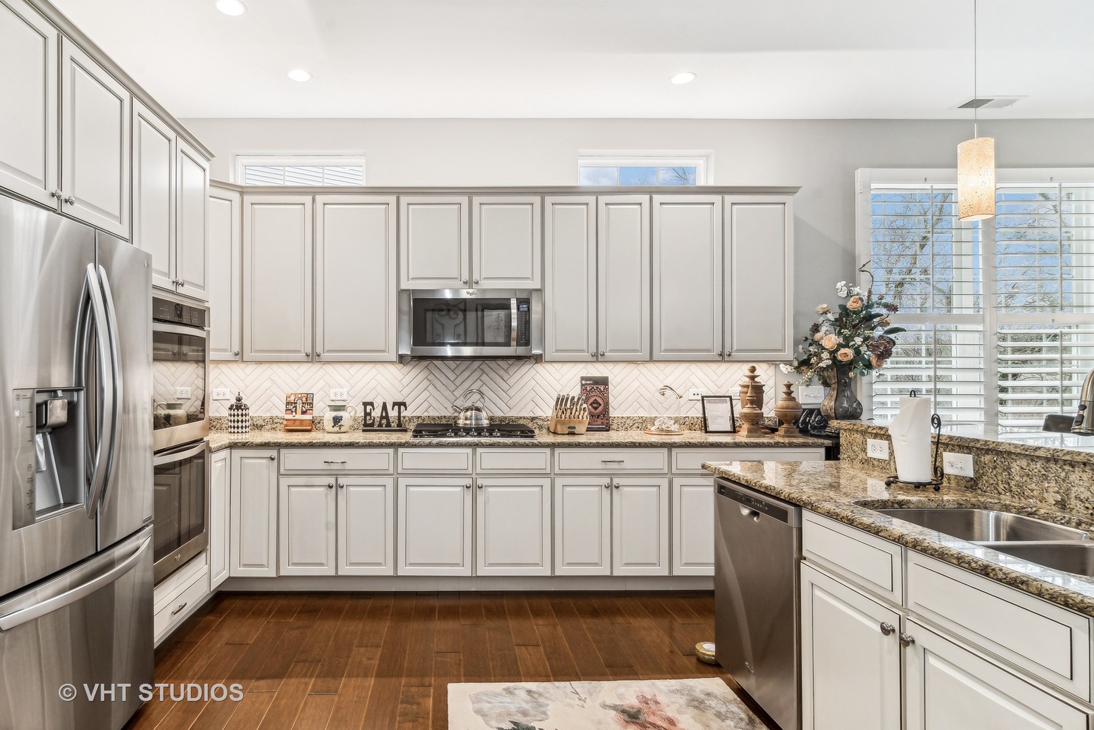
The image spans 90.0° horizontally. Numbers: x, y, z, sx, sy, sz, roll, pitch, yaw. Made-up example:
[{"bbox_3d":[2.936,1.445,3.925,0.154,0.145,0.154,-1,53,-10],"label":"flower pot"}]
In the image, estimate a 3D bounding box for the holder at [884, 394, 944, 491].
[{"bbox_3d":[1.285,0.265,1.915,0.210,0.330,0.190,0,0,0],"label":"holder"}]

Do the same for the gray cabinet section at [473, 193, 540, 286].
[{"bbox_3d":[-0.253,-0.774,3.615,0.442,0.583,0.330,0,0,0],"label":"gray cabinet section"}]

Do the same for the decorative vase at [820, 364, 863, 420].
[{"bbox_3d":[1.400,0.122,2.600,0.197,0.275,0.190,0,0,0],"label":"decorative vase"}]

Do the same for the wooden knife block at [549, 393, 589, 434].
[{"bbox_3d":[0.148,0.316,3.630,0.230,0.270,0.160,0,0,-6],"label":"wooden knife block"}]

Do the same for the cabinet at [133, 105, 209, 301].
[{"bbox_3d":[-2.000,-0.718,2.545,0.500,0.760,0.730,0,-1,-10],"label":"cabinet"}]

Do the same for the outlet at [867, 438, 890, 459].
[{"bbox_3d":[1.312,0.334,2.165,0.015,0.072,0.113,0,-1,-10],"label":"outlet"}]

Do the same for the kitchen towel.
[{"bbox_3d":[1.253,0.255,1.885,0.140,0.285,0.130,0,-1,18],"label":"kitchen towel"}]

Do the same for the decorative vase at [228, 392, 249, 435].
[{"bbox_3d":[-2.035,0.310,3.610,0.136,0.270,0.136,0,-1,0],"label":"decorative vase"}]

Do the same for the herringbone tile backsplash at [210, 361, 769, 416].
[{"bbox_3d":[-0.400,0.161,3.735,4.000,0.380,0.025,0,0,0],"label":"herringbone tile backsplash"}]

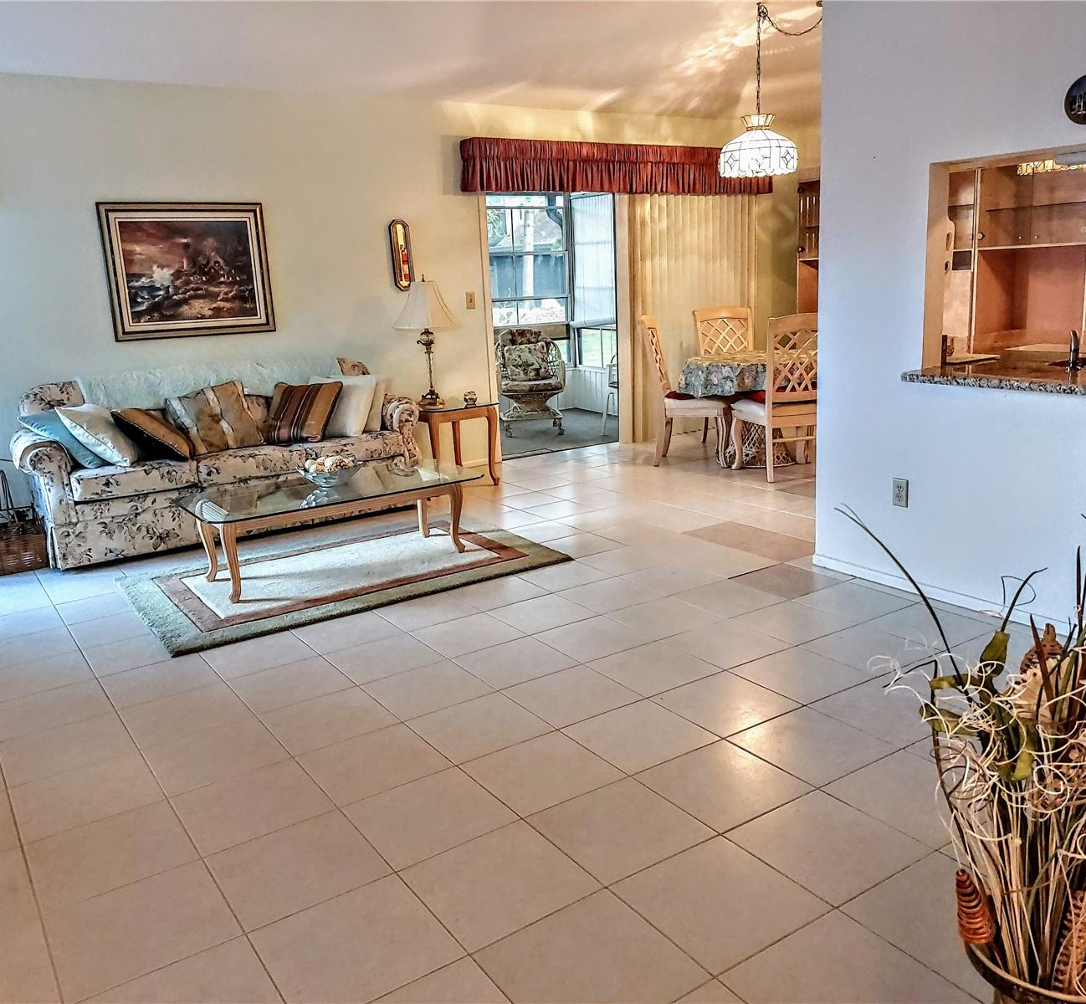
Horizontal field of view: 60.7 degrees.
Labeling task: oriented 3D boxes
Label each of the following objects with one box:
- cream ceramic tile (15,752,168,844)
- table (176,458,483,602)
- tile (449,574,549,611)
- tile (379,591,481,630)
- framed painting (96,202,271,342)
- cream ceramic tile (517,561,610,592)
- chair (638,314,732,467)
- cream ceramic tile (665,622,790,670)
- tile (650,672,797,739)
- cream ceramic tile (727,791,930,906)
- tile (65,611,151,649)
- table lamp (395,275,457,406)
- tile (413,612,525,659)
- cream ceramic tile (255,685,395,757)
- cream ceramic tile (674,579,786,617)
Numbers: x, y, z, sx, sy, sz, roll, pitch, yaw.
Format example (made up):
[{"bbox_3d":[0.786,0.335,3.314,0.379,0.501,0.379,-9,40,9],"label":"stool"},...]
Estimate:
[{"bbox_3d":[-1.197,0.771,2.439,0.332,0.010,0.327,-11,16,-33],"label":"cream ceramic tile"},{"bbox_3d":[-0.987,0.113,4.439,1.345,0.400,0.710,-11,16,-33],"label":"table"},{"bbox_3d":[-0.195,0.396,3.933,0.335,0.010,0.335,-11,16,-33],"label":"tile"},{"bbox_3d":[-0.466,0.442,3.719,0.333,0.010,0.330,-11,16,-33],"label":"tile"},{"bbox_3d":[-2.070,-1.361,5.458,0.925,0.765,0.045,-11,16,-33],"label":"framed painting"},{"bbox_3d":[0.094,0.336,4.169,0.333,0.010,0.333,-11,16,-33],"label":"cream ceramic tile"},{"bbox_3d":[1.011,-0.784,6.480,0.600,1.020,0.490,2,14,16],"label":"chair"},{"bbox_3d":[0.661,0.510,3.317,0.336,0.010,0.336,-11,16,-33],"label":"cream ceramic tile"},{"bbox_3d":[0.554,0.611,2.815,0.332,0.010,0.327,-11,16,-33],"label":"tile"},{"bbox_3d":[0.655,0.778,2.122,0.335,0.010,0.335,-11,15,-33],"label":"cream ceramic tile"},{"bbox_3d":[-1.687,0.510,3.748,0.335,0.010,0.335,-11,15,-33],"label":"tile"},{"bbox_3d":[-0.761,-1.046,6.098,0.412,0.858,0.412,-2,13,1],"label":"table lamp"},{"bbox_3d":[-0.274,0.506,3.517,0.336,0.010,0.336,-11,16,-33],"label":"tile"},{"bbox_3d":[-0.667,0.675,2.877,0.333,0.010,0.333,-11,16,-33],"label":"cream ceramic tile"},{"bbox_3d":[0.765,0.396,3.812,0.333,0.010,0.333,-11,16,-33],"label":"cream ceramic tile"}]

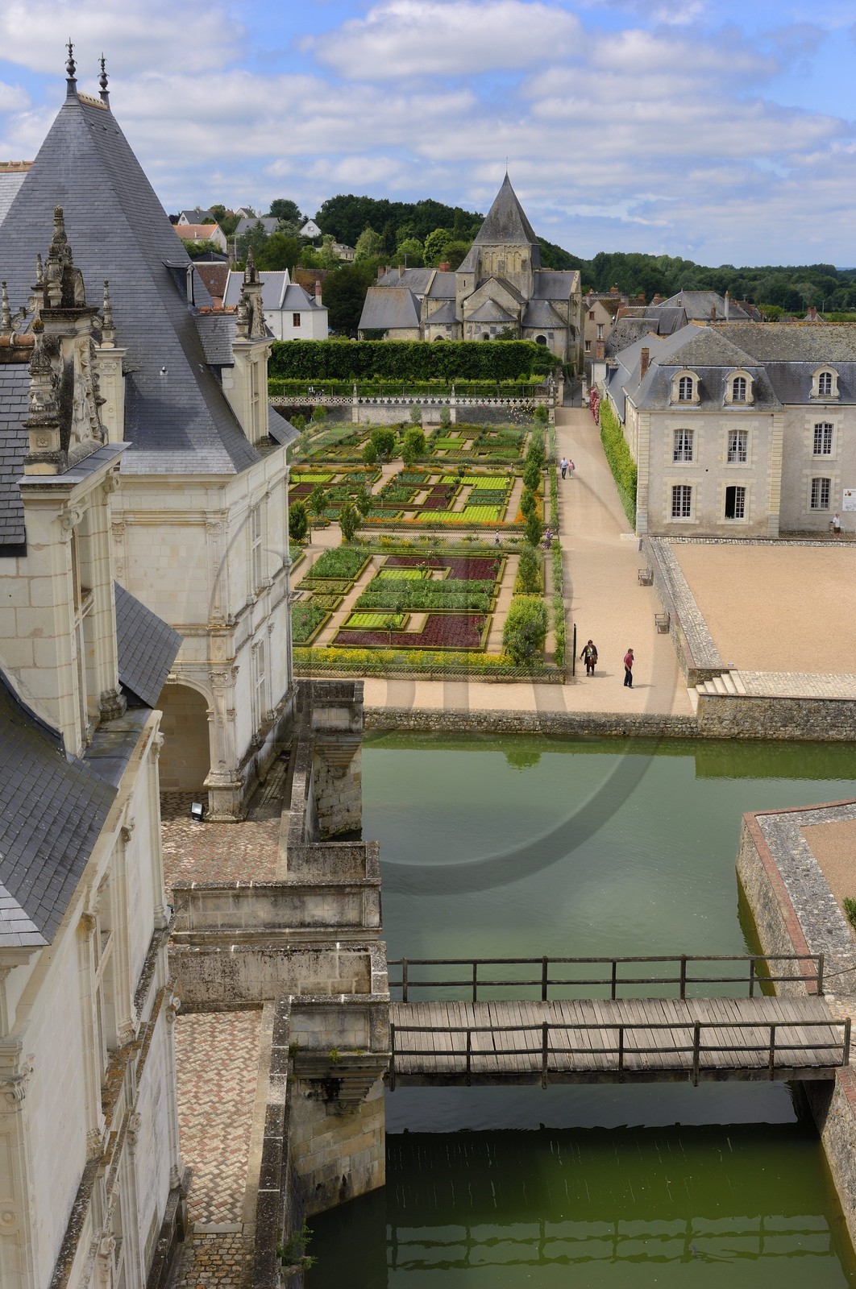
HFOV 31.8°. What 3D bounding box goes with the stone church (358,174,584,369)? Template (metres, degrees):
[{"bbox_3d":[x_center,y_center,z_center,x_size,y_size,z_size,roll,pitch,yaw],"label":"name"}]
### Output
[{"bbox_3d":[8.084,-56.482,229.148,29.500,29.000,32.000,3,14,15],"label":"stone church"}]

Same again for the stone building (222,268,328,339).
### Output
[{"bbox_3d":[-21.295,-46.000,209.034,13.000,12.200,7.000,3,14,15],"label":"stone building"}]

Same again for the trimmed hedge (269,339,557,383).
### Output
[{"bbox_3d":[-2.471,-34.303,183.066,37.000,5.900,4.500,1,14,5],"label":"trimmed hedge"}]

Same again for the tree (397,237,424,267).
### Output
[{"bbox_3d":[-5.101,-97.527,377.654,7.400,9.500,7.400,0,14,0],"label":"tree"}]

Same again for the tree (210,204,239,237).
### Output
[{"bbox_3d":[-54.921,-113.756,404.568,7.800,9.500,7.800,0,14,0],"label":"tree"}]

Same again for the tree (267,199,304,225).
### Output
[{"bbox_3d":[-47.455,-143.525,500.168,12.409,10.000,12.409,0,14,0],"label":"tree"}]

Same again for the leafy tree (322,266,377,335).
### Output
[{"bbox_3d":[-12.832,-55.541,243.797,8.664,12.274,8.664,0,14,0],"label":"leafy tree"}]

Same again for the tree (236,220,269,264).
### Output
[{"bbox_3d":[-43.974,-100.434,376.910,8.593,11.723,8.593,0,14,0],"label":"tree"}]

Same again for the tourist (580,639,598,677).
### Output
[{"bbox_3d":[7.255,0.603,67.025,0.660,1.680,0.420,1,14,4],"label":"tourist"}]

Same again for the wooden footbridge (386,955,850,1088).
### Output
[{"bbox_3d":[4.080,8.445,33.768,10.100,1.500,3.380,-1,14,-2],"label":"wooden footbridge"}]

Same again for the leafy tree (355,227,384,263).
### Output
[{"bbox_3d":[-16.307,-110.090,415.727,8.084,10.510,8.084,0,14,0],"label":"leafy tree"}]

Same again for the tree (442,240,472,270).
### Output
[{"bbox_3d":[7.090,-91.796,358.445,8.652,9.081,8.652,0,14,0],"label":"tree"}]

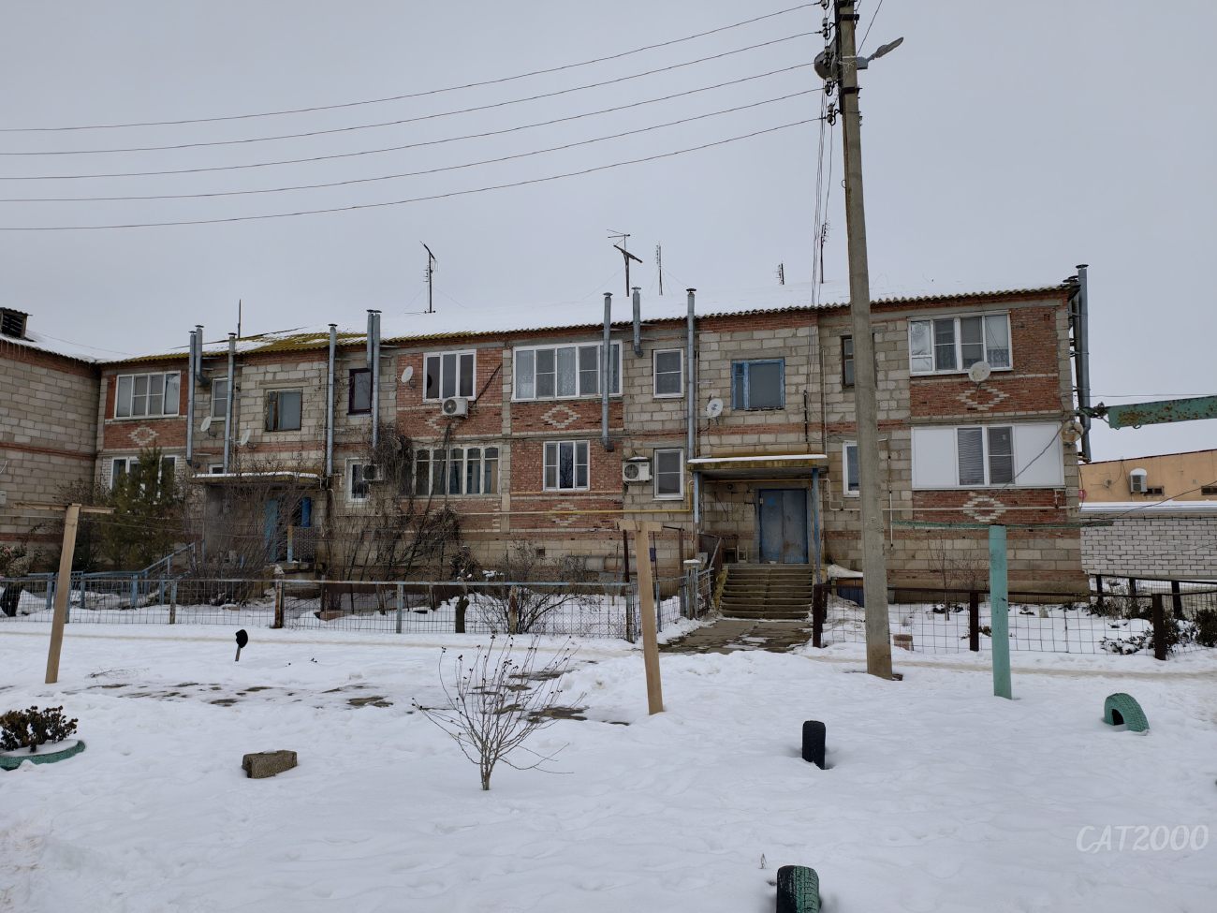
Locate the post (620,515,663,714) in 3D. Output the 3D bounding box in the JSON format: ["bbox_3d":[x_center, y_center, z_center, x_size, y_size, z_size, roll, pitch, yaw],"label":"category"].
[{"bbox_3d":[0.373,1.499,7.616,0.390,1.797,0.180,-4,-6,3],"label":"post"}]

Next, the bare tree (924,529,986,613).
[{"bbox_3d":[7.252,2.430,16.967,1.231,1.761,1.100,-3,-7,22],"label":"bare tree"}]

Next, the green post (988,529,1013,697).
[{"bbox_3d":[4.015,1.583,8.269,0.160,1.750,0.160,-3,-7,25],"label":"green post"}]

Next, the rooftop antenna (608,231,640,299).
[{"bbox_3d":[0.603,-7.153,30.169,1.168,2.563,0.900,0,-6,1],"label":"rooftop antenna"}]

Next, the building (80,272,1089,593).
[{"bbox_3d":[-1.646,-0.586,29.897,31.000,10.500,12.400,-2,-6,15],"label":"building"}]

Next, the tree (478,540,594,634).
[{"bbox_3d":[-1.313,2.370,14.692,2.082,1.674,1.600,0,-6,-6],"label":"tree"}]

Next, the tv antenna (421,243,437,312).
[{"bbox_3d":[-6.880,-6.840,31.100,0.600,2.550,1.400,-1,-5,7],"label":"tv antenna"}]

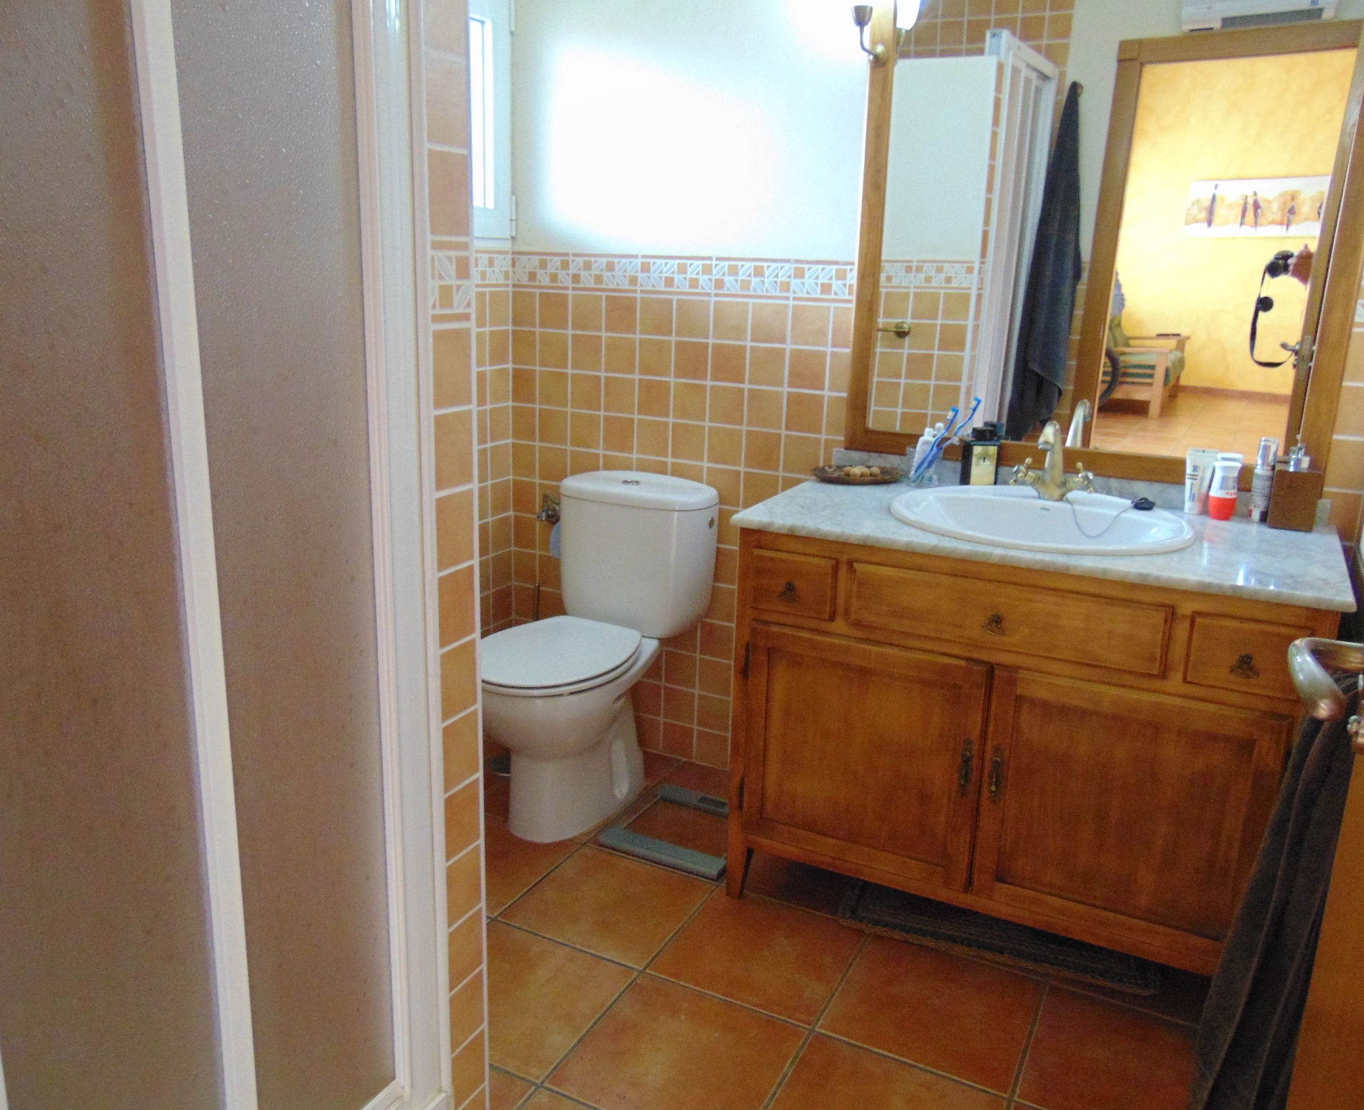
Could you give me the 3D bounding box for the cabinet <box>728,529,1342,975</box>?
[{"bbox_3d":[0.662,0.348,2.173,1.000,0.798,0.530,9,16,25],"label":"cabinet"}]

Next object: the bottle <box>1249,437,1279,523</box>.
[{"bbox_3d":[1.124,-0.144,2.067,0.032,0.162,0.032,9,16,25],"label":"bottle"}]

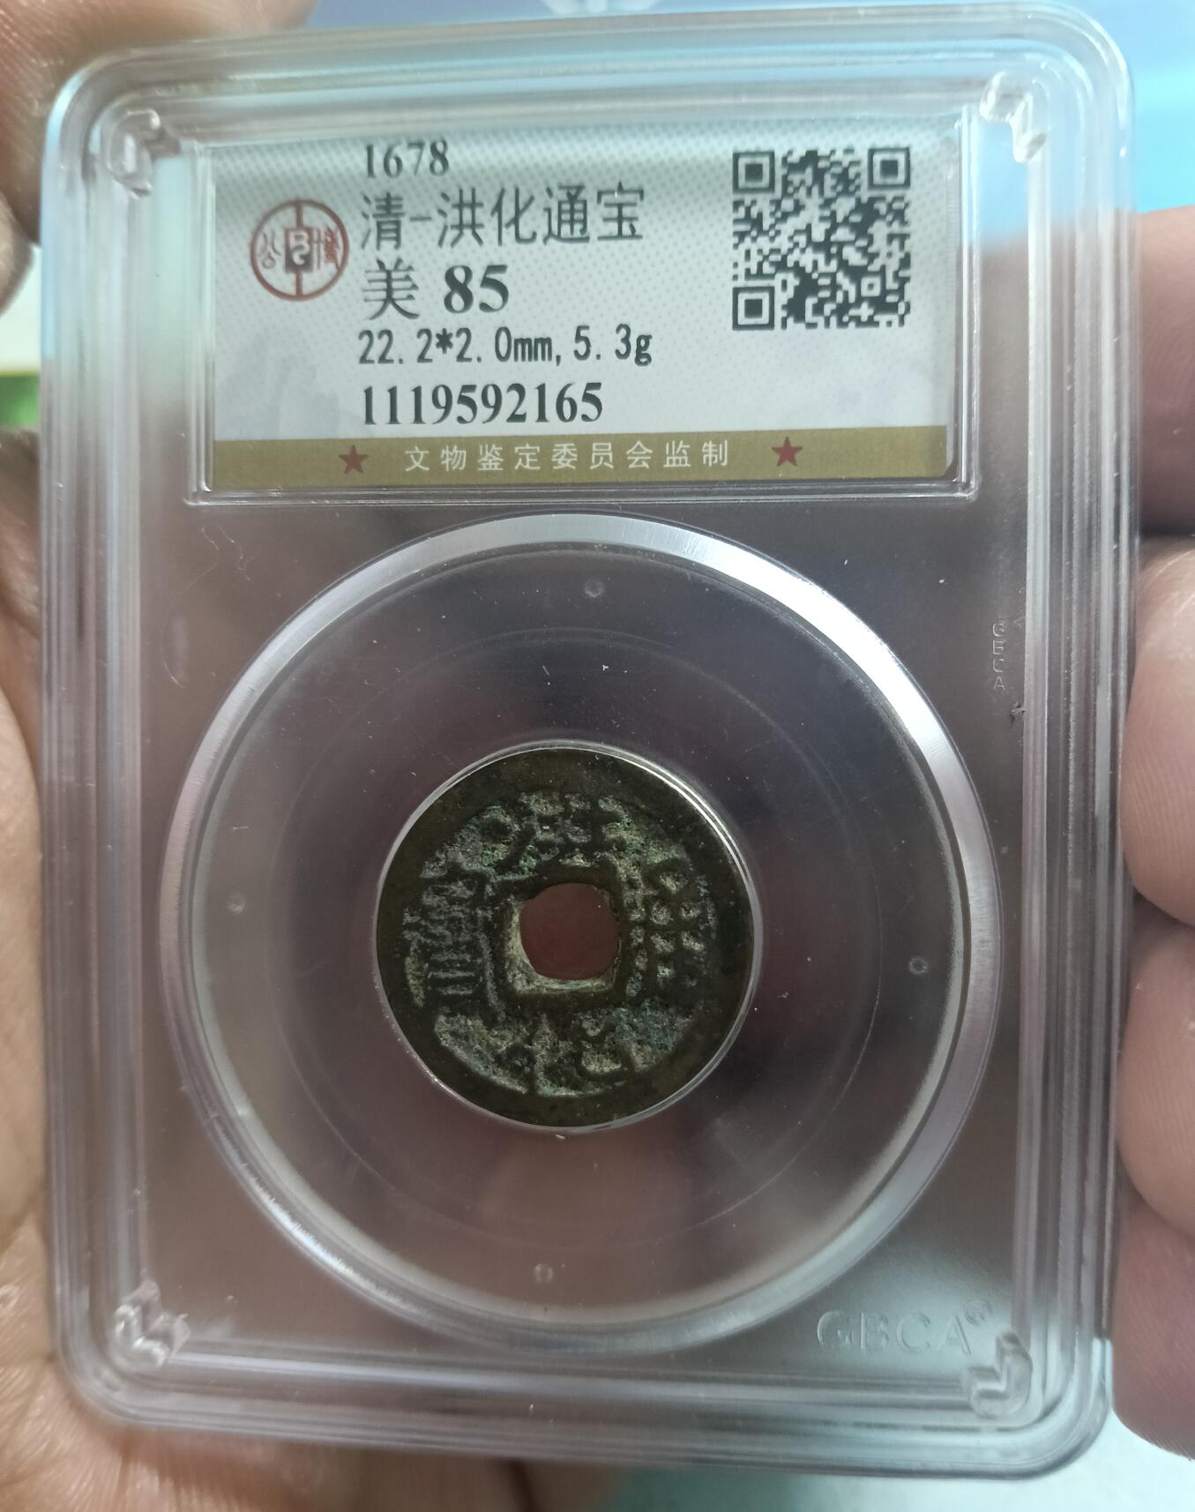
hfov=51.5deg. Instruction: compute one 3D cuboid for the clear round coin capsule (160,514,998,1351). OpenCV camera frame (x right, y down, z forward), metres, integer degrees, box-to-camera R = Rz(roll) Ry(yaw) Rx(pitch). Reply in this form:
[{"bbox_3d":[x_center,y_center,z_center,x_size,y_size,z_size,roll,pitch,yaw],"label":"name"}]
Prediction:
[{"bbox_3d":[-0.001,0.010,0.074,0.048,0.048,0.006,0,2,6],"label":"clear round coin capsule"}]

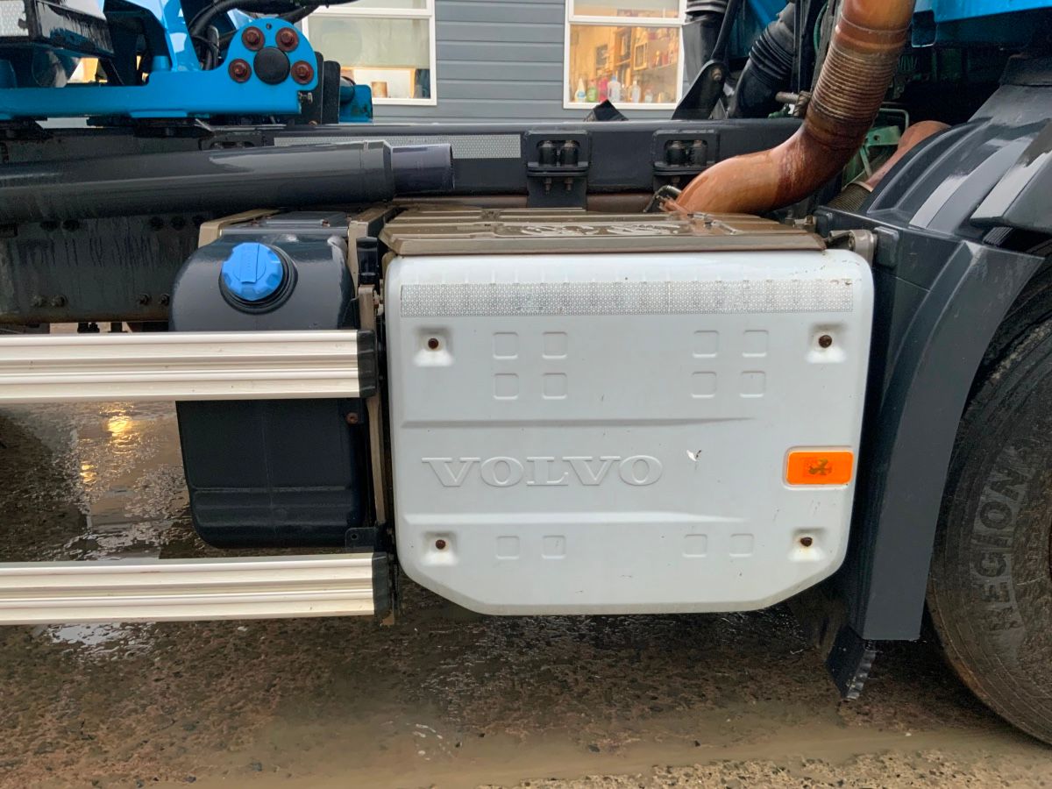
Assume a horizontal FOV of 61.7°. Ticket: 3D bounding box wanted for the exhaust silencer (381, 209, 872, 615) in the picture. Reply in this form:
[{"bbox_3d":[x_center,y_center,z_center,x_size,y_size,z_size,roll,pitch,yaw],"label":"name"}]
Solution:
[{"bbox_3d":[0.164,-0.013,1.805,0.804,0.670,0.630,0,16,0],"label":"exhaust silencer"}]

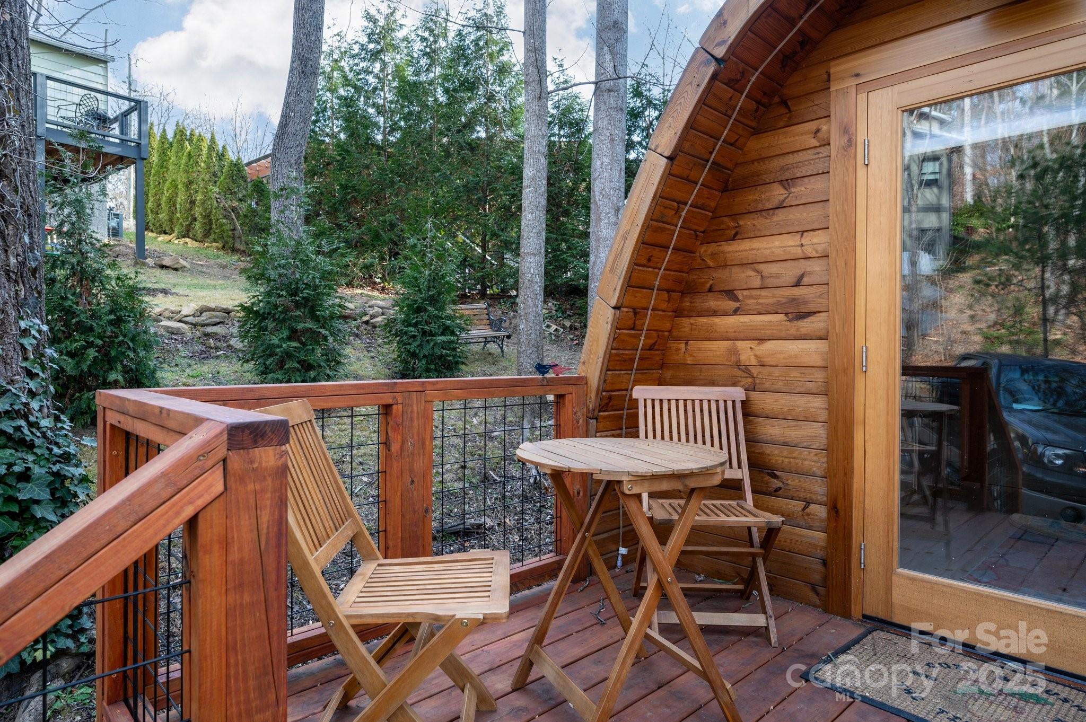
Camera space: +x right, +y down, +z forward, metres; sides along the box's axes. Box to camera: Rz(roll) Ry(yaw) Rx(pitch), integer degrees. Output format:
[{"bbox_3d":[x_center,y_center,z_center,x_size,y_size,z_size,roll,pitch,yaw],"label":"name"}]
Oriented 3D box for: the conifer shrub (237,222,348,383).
[{"bbox_3d":[-2.657,-0.631,6.400,1.100,1.803,1.100,0,1,0],"label":"conifer shrub"}]

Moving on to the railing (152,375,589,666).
[{"bbox_3d":[-0.473,0.531,2.146,1.730,0.914,0.095,0,1,-42],"label":"railing"}]

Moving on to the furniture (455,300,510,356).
[{"bbox_3d":[-1.221,-0.492,9.096,1.250,0.780,0.600,0,1,-35],"label":"furniture"}]

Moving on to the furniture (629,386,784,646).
[{"bbox_3d":[0.616,0.554,2.354,0.475,0.880,0.510,0,1,-1],"label":"furniture"}]

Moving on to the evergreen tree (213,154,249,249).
[{"bbox_3d":[-8.441,-4.315,16.300,0.920,2.571,0.920,0,1,0],"label":"evergreen tree"}]

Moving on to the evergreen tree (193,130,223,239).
[{"bbox_3d":[-9.672,-5.023,17.400,0.880,3.234,0.880,0,1,0],"label":"evergreen tree"}]

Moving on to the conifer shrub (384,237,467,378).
[{"bbox_3d":[-1.432,-0.651,7.400,1.000,1.824,1.000,0,1,0],"label":"conifer shrub"}]

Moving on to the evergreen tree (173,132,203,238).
[{"bbox_3d":[-10.719,-5.305,18.200,0.880,3.229,0.880,0,1,0],"label":"evergreen tree"}]

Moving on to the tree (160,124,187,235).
[{"bbox_3d":[-11.644,-5.726,19.000,0.900,3.532,0.900,0,1,0],"label":"tree"}]

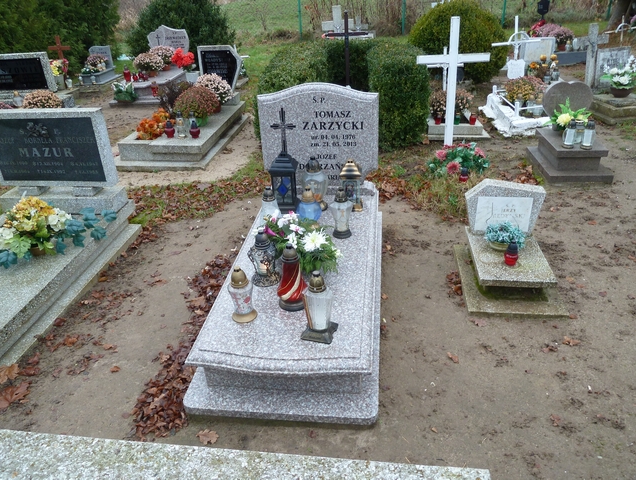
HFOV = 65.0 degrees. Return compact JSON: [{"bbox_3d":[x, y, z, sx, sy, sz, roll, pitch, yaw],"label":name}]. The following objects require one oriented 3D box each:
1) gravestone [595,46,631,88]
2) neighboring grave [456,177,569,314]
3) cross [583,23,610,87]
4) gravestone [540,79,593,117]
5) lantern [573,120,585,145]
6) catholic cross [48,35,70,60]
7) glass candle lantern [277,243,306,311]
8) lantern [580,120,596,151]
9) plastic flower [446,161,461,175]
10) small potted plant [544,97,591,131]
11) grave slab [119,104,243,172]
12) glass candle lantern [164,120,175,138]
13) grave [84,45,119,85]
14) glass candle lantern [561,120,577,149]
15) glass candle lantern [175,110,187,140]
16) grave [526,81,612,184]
[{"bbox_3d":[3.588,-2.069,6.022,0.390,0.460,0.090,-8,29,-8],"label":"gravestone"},{"bbox_3d":[1.127,0.019,2.920,0.523,0.507,0.752,1,30,7],"label":"neighboring grave"},{"bbox_3d":[3.420,-2.276,6.208,0.411,0.770,0.122,-8,28,1],"label":"cross"},{"bbox_3d":[2.261,-1.218,4.558,0.446,0.452,0.093,1,30,7],"label":"gravestone"},{"bbox_3d":[2.173,-0.893,4.138,0.073,0.188,0.073,1,29,7],"label":"lantern"},{"bbox_3d":[-4.548,-3.153,8.861,0.380,0.885,0.060,5,27,4],"label":"catholic cross"},{"bbox_3d":[-0.129,0.166,2.346,0.140,0.342,0.140,1,28,7],"label":"glass candle lantern"},{"bbox_3d":[2.180,-0.843,4.009,0.093,0.225,0.093,1,29,7],"label":"lantern"},{"bbox_3d":[1.131,-0.605,4.166,0.120,0.095,0.100,1,29,7],"label":"plastic flower"},{"bbox_3d":[2.200,-1.081,4.384,0.360,0.280,0.260,1,29,7],"label":"small potted plant"},{"bbox_3d":[-1.472,-1.219,5.646,0.950,0.215,1.794,1,30,7],"label":"grave slab"},{"bbox_3d":[-1.498,-1.115,5.015,0.094,0.170,0.094,1,29,7],"label":"glass candle lantern"},{"bbox_3d":[-3.959,-3.152,8.954,0.516,0.551,0.858,1,30,7],"label":"grave"},{"bbox_3d":[2.141,-0.904,4.236,0.115,0.235,0.115,0,26,6],"label":"glass candle lantern"},{"bbox_3d":[-1.398,-1.178,5.088,0.098,0.254,0.098,1,30,7],"label":"glass candle lantern"},{"bbox_3d":[2.247,-0.970,4.379,0.521,0.704,0.744,1,30,7],"label":"grave"}]

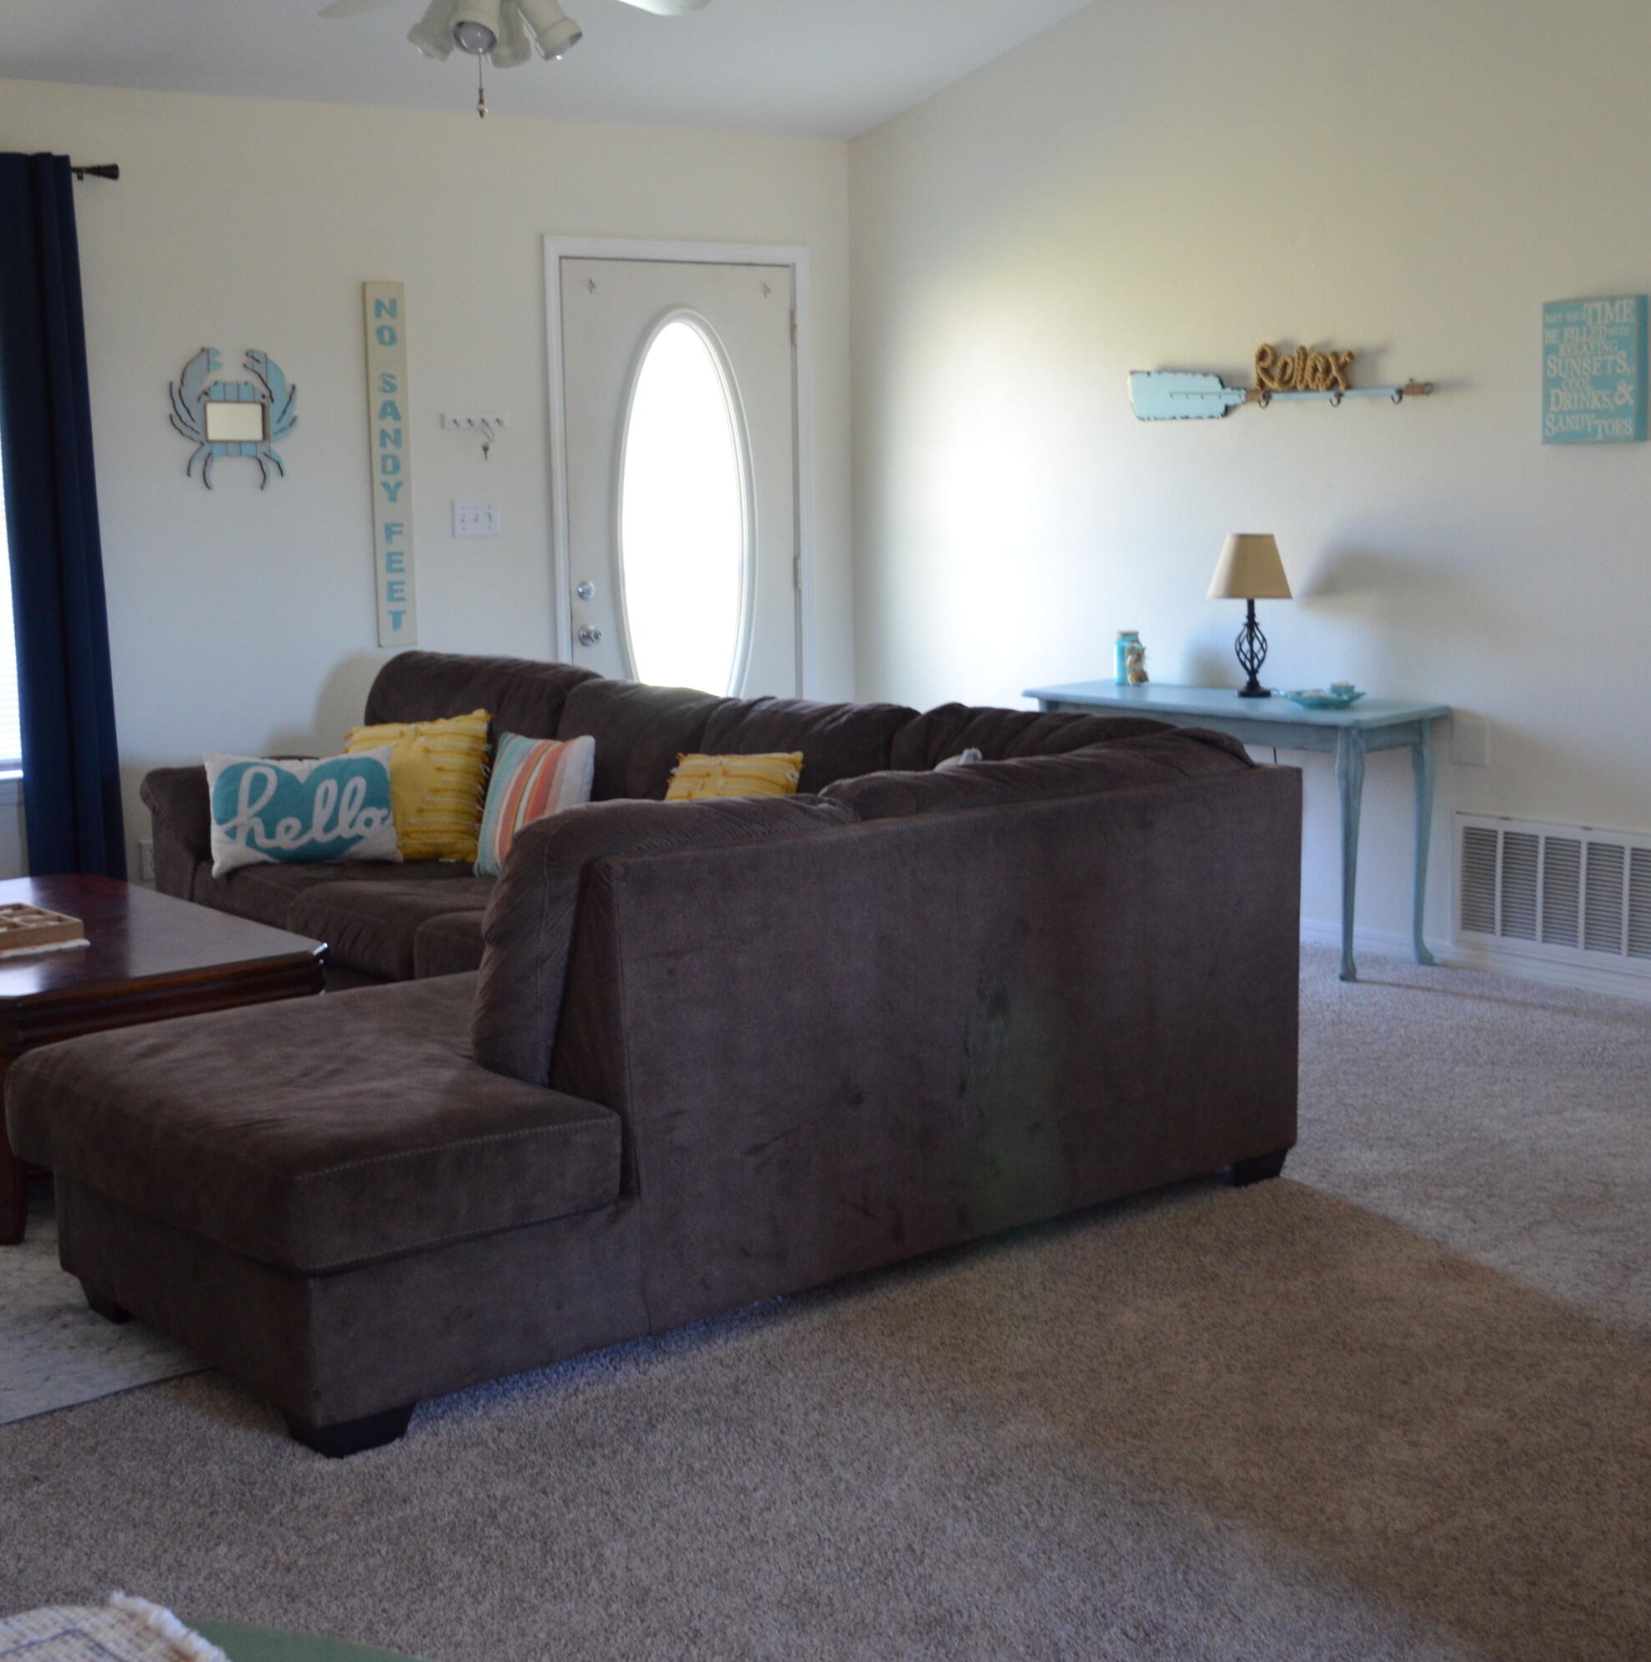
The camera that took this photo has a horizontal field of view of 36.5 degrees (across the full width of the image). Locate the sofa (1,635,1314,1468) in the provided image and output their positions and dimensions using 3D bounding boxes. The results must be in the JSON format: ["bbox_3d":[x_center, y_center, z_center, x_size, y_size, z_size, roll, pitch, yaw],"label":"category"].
[{"bbox_3d":[-0.886,0.186,5.466,2.230,0.930,3.070,-8,12,-38],"label":"sofa"}]

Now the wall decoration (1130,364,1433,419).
[{"bbox_3d":[1.257,-1.233,7.050,0.050,0.142,1.110,-8,12,-39],"label":"wall decoration"}]

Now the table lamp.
[{"bbox_3d":[1.207,-0.607,7.168,0.232,0.453,0.232,-1,9,0],"label":"table lamp"}]

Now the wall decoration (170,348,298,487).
[{"bbox_3d":[-1.690,-1.181,7.169,0.400,0.401,0.035,-8,12,-38],"label":"wall decoration"}]

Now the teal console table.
[{"bbox_3d":[1.161,-0.023,7.203,0.410,0.720,1.250,-8,12,-38],"label":"teal console table"}]

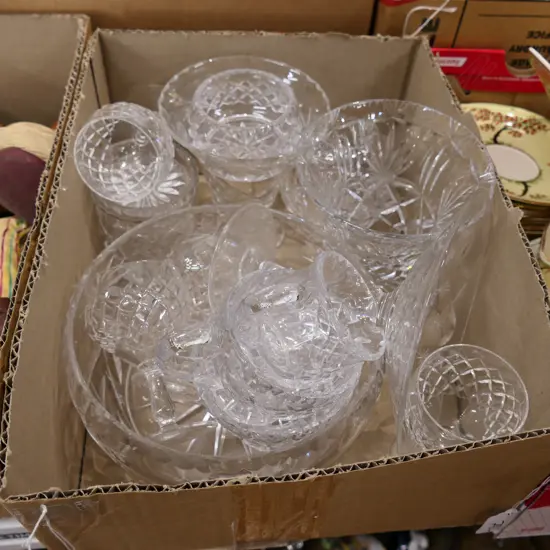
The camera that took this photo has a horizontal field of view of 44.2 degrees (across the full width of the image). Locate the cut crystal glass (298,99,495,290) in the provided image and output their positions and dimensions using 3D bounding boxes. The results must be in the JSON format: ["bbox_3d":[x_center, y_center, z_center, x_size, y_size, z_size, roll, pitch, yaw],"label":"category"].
[{"bbox_3d":[0.088,-0.035,0.581,0.149,0.167,0.149,0,51,-4],"label":"cut crystal glass"}]

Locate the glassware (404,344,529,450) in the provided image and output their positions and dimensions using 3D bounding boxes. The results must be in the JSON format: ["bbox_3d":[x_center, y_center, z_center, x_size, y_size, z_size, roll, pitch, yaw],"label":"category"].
[{"bbox_3d":[0.134,0.100,0.490,0.078,0.066,0.078,2,52,-3],"label":"glassware"}]

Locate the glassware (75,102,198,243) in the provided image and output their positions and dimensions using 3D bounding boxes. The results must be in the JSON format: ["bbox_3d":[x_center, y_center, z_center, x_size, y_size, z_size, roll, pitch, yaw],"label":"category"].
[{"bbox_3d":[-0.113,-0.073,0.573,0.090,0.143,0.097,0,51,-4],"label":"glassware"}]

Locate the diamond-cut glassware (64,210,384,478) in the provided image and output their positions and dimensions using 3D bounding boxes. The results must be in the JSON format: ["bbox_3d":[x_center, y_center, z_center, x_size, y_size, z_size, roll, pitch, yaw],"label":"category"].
[{"bbox_3d":[-0.035,0.065,0.521,0.219,0.122,0.219,0,51,-4],"label":"diamond-cut glassware"}]

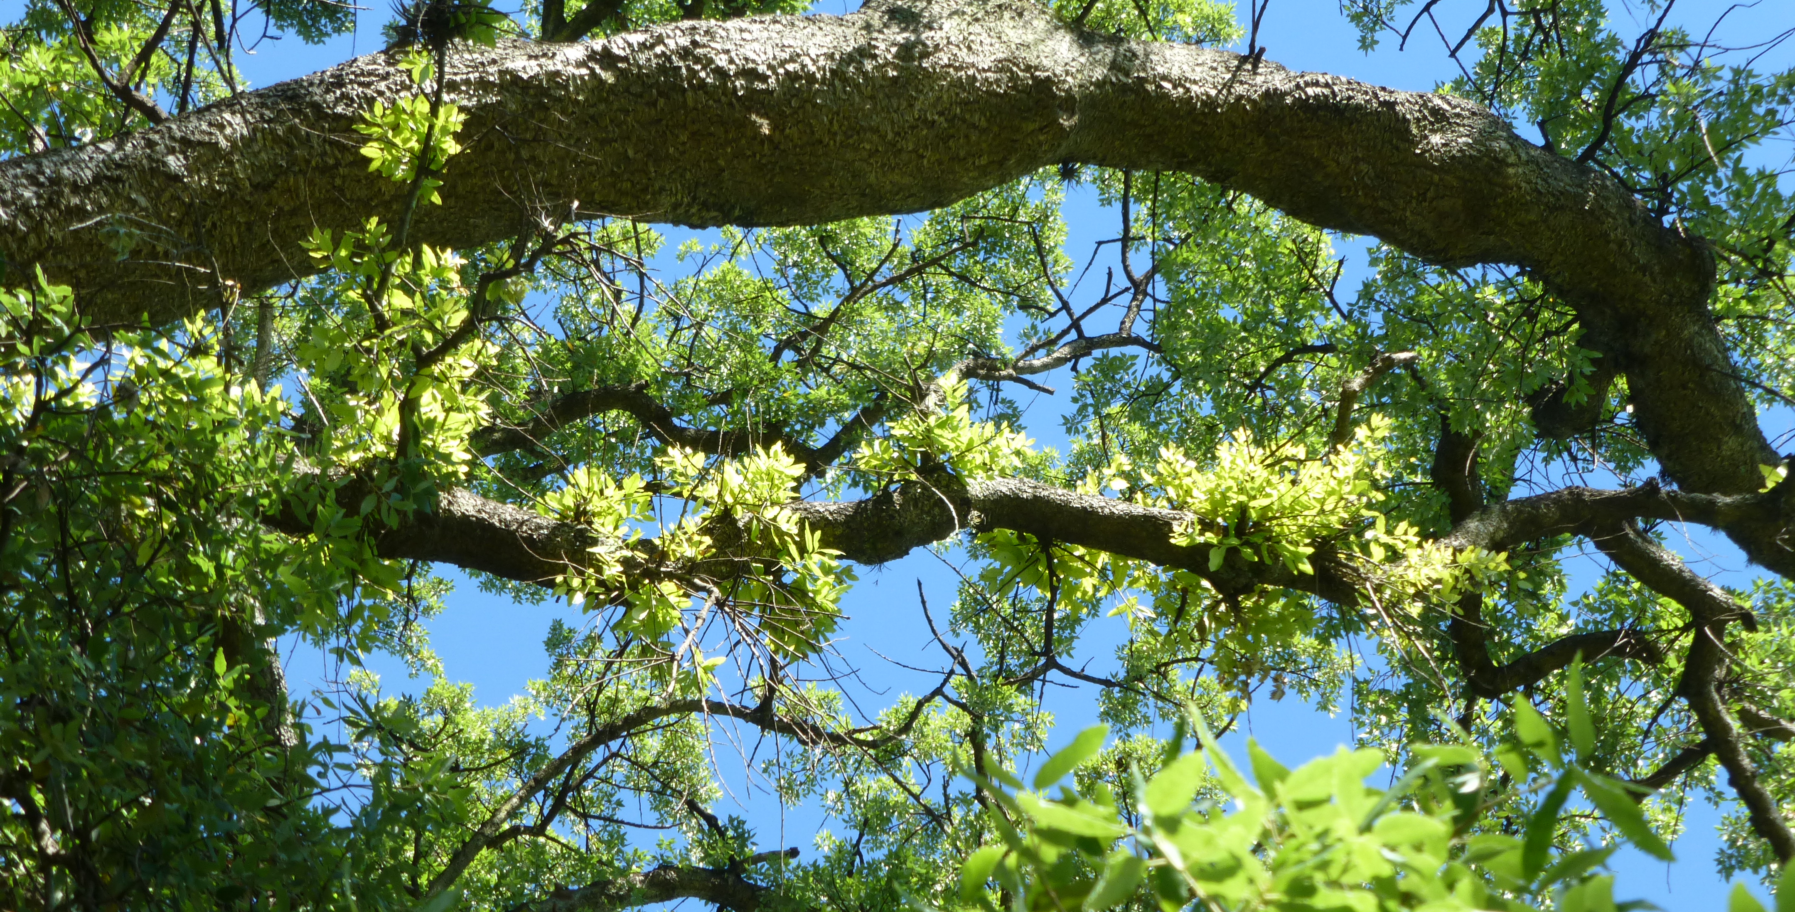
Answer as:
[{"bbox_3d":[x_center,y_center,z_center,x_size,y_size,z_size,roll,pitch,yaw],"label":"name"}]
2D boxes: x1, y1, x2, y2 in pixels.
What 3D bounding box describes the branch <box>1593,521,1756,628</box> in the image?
[{"bbox_3d":[1.629,0.250,8.600,0.363,0.100,0.120,31,4,10],"label":"branch"}]

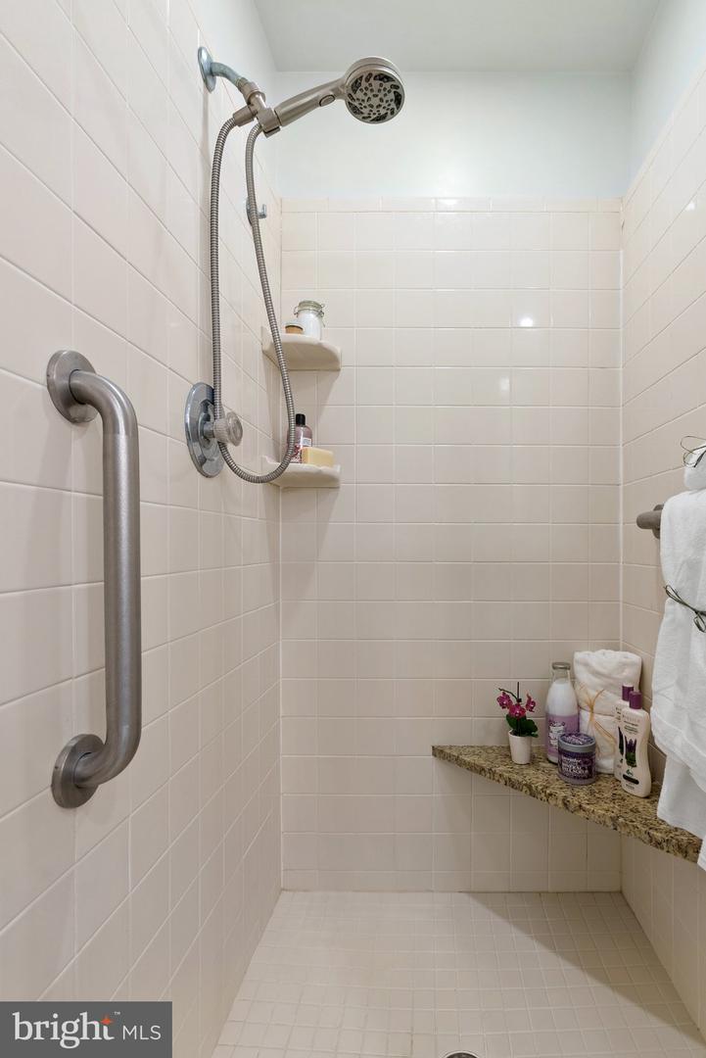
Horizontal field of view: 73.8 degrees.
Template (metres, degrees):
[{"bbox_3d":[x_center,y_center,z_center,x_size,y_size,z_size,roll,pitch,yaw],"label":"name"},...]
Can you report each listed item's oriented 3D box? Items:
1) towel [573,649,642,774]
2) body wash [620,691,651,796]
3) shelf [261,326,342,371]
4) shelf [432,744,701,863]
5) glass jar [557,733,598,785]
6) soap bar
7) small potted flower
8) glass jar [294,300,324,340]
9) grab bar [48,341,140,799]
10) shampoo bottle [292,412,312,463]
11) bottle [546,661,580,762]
[{"bbox_3d":[0.660,0.474,1.240,0.158,0.290,0.110,0,-1,21],"label":"towel"},{"bbox_3d":[0.666,0.503,1.108,0.038,0.238,0.060,0,0,-43],"label":"body wash"},{"bbox_3d":[-0.132,-0.487,1.269,0.186,0.064,0.175,0,-1,3],"label":"shelf"},{"bbox_3d":[0.485,0.632,1.125,0.544,0.032,0.490,0,-1,4],"label":"shelf"},{"bbox_3d":[0.557,0.572,1.172,0.086,0.094,0.086,0,-1,20],"label":"glass jar"},{"bbox_3d":[-0.098,-0.191,1.281,0.087,0.045,0.041,0,0,-42],"label":"soap bar"},{"bbox_3d":[0.446,0.518,1.269,0.109,0.208,0.086,0,0,19],"label":"small potted flower"},{"bbox_3d":[-0.119,-0.547,1.277,0.077,0.114,0.069,0,0,-5],"label":"glass jar"},{"bbox_3d":[-0.290,0.059,0.551,0.076,0.537,0.083,0,0,5],"label":"grab bar"},{"bbox_3d":[-0.143,-0.233,1.270,0.064,0.156,0.052,0,-1,-3],"label":"shampoo bottle"},{"bbox_3d":[0.573,0.494,1.282,0.094,0.257,0.094,0,0,36],"label":"bottle"}]

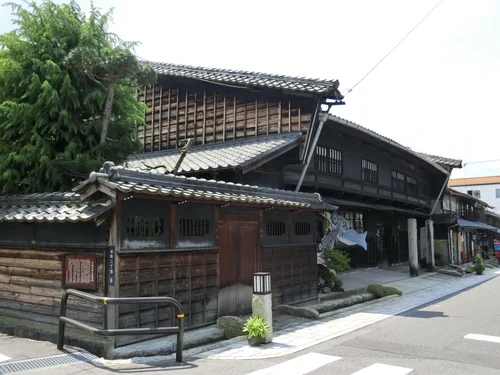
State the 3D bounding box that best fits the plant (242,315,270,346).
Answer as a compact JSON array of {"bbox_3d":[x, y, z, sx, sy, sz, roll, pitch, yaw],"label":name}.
[{"bbox_3d":[0.092,2.027,6.961,0.390,0.420,0.370,0,-5,0],"label":"plant"}]

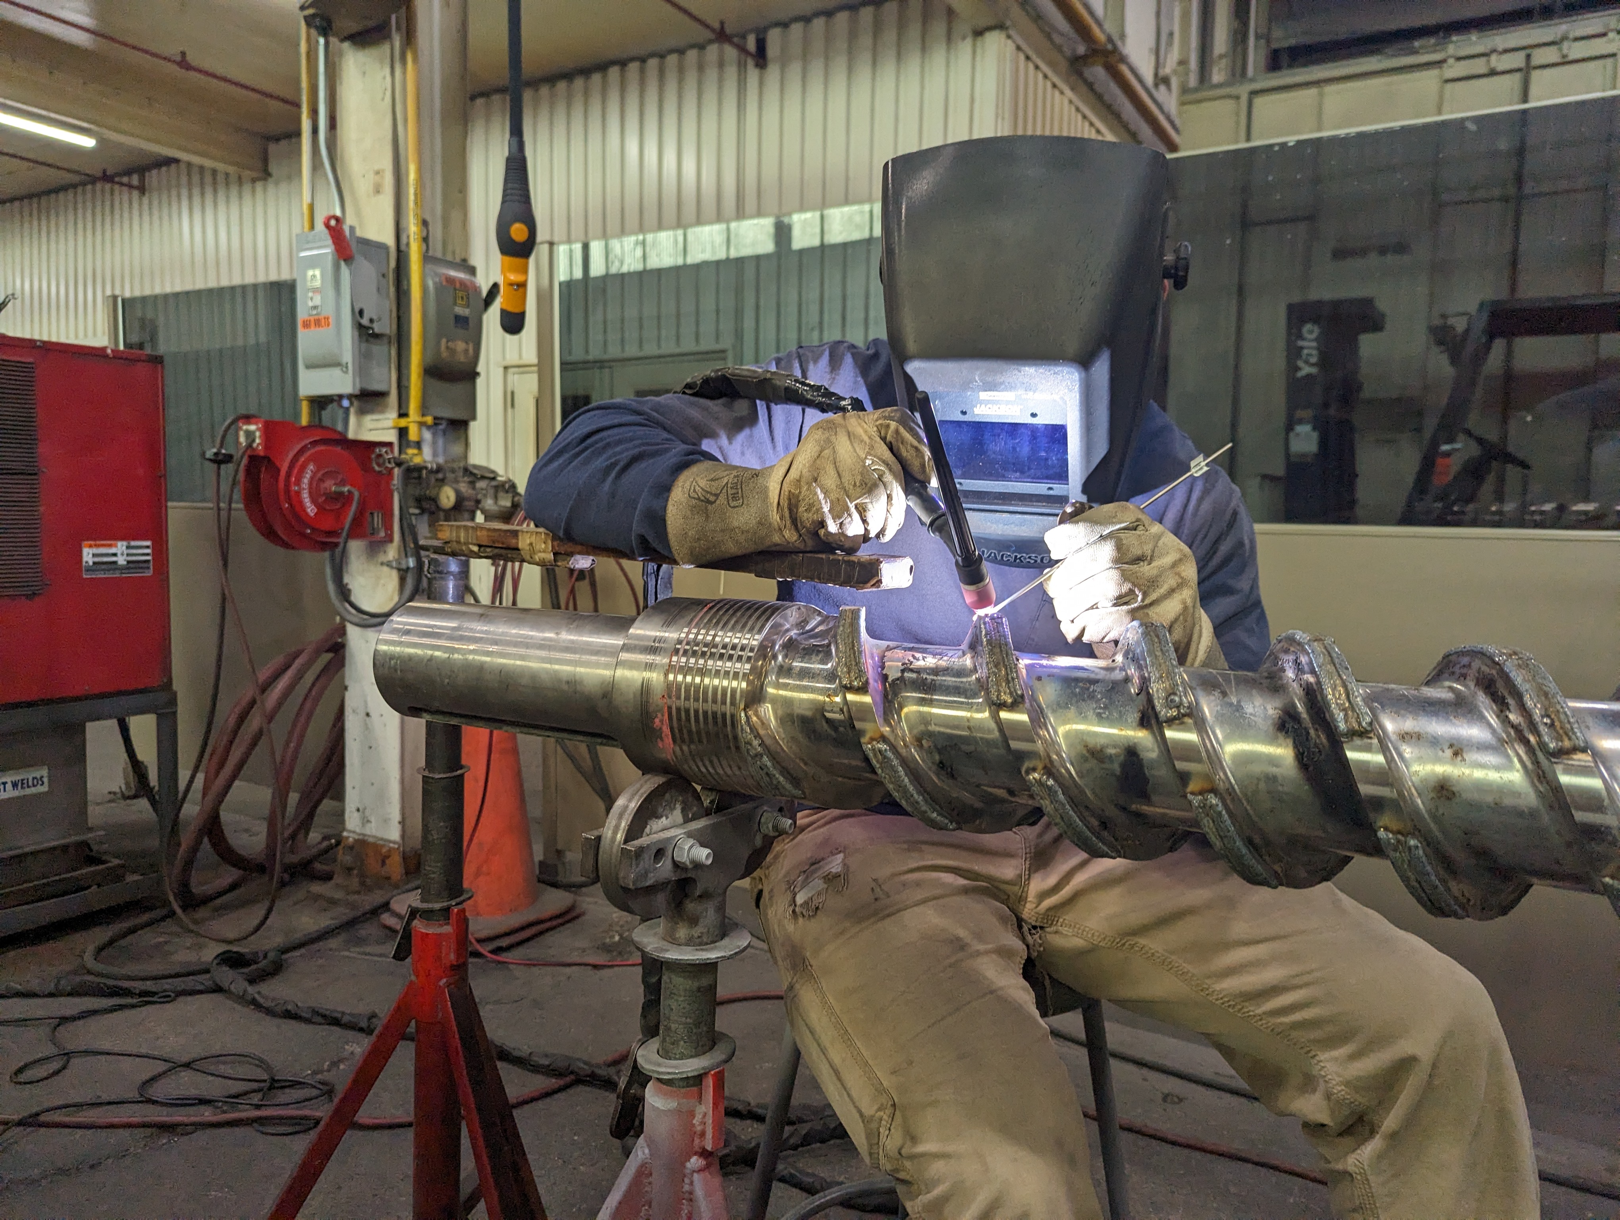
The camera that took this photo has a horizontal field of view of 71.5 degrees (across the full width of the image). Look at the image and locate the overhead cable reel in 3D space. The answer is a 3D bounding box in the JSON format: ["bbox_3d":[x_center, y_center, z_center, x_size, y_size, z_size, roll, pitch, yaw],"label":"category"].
[{"bbox_3d":[-1.214,-0.302,2.795,0.139,0.317,0.368,3,5,29],"label":"overhead cable reel"}]

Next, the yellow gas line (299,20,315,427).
[{"bbox_3d":[-1.359,-1.037,3.042,0.028,1.077,0.028,3,5,29],"label":"yellow gas line"}]

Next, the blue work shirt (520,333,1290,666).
[{"bbox_3d":[0.090,-0.045,1.130,0.710,0.480,0.400,1,4,7],"label":"blue work shirt"}]

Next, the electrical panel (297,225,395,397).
[{"bbox_3d":[-1.208,-0.758,2.907,0.230,0.414,0.121,3,5,29],"label":"electrical panel"}]

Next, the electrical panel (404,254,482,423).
[{"bbox_3d":[-1.002,-0.723,3.002,0.129,0.424,0.242,3,5,29],"label":"electrical panel"}]

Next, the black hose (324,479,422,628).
[{"bbox_3d":[-1.087,-0.140,2.800,0.235,0.370,0.130,0,4,-18],"label":"black hose"}]

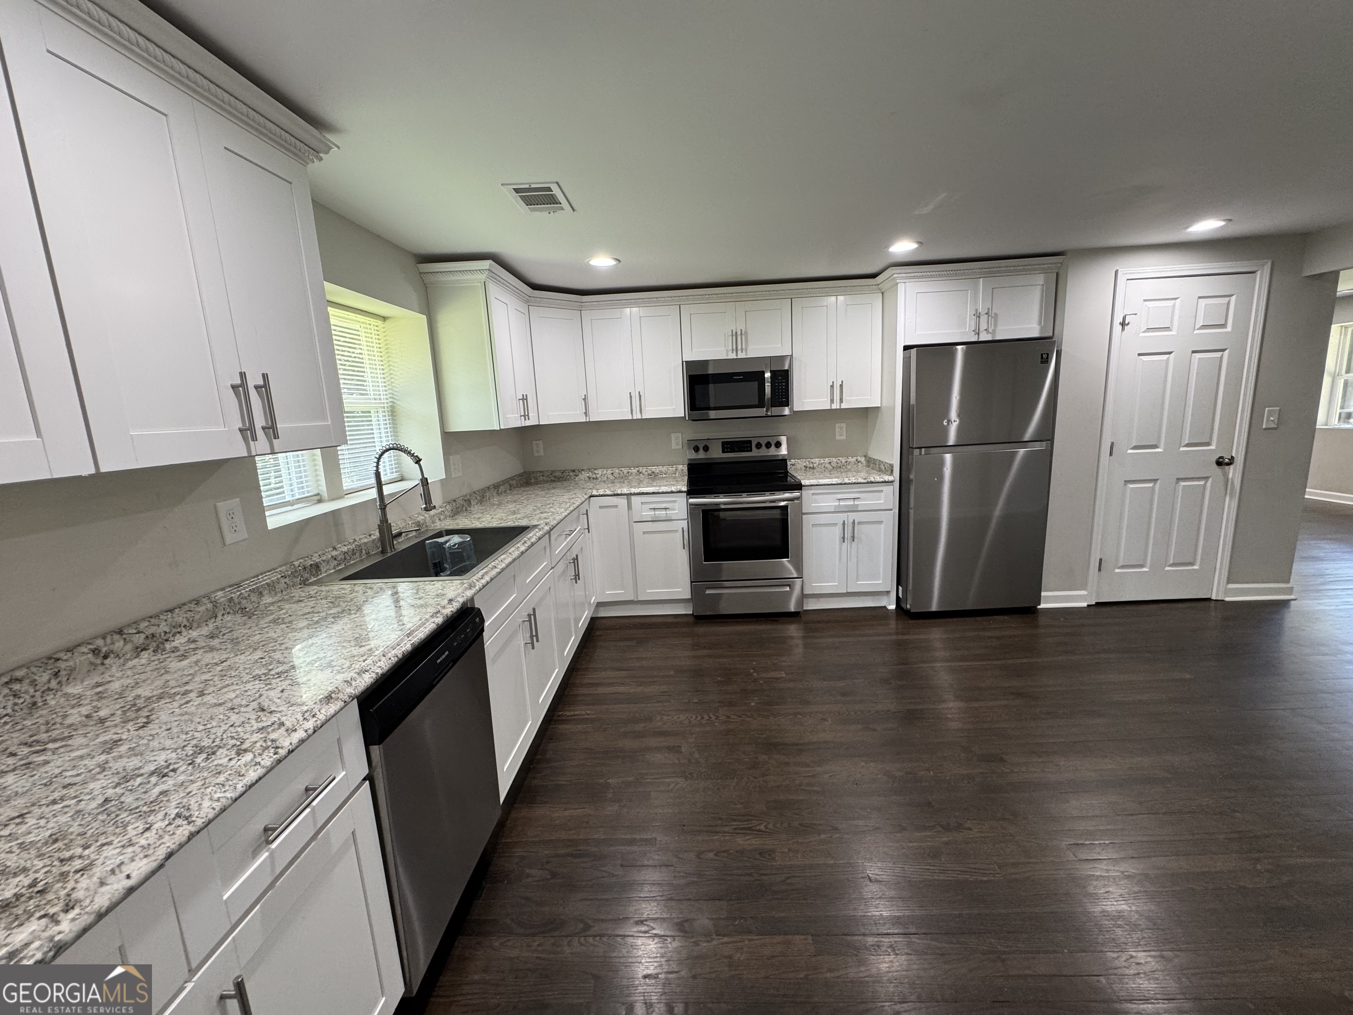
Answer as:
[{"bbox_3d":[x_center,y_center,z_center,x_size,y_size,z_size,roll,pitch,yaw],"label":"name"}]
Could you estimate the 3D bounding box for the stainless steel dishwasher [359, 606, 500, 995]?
[{"bbox_3d":[-0.919,0.768,1.541,0.620,0.825,0.598,-2,10,3],"label":"stainless steel dishwasher"}]

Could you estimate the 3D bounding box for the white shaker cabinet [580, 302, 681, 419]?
[{"bbox_3d":[-0.290,-1.028,3.993,0.688,0.760,0.325,-2,10,3],"label":"white shaker cabinet"}]

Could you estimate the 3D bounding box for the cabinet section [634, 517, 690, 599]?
[{"bbox_3d":[-0.095,0.365,3.772,0.369,0.561,0.020,-3,11,2],"label":"cabinet section"}]

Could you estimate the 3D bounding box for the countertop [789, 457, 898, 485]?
[{"bbox_3d":[1.148,-0.274,3.917,0.623,0.127,0.653,-3,11,2],"label":"countertop"}]

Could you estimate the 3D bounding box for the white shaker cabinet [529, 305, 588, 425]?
[{"bbox_3d":[-0.797,-0.957,3.736,0.390,0.754,0.022,-11,13,-39],"label":"white shaker cabinet"}]

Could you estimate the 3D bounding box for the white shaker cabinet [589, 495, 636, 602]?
[{"bbox_3d":[-0.422,0.236,4.053,0.274,0.746,0.600,-3,11,2],"label":"white shaker cabinet"}]

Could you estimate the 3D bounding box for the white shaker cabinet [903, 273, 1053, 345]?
[{"bbox_3d":[1.893,-1.285,3.707,0.920,0.372,0.610,-3,11,2],"label":"white shaker cabinet"}]

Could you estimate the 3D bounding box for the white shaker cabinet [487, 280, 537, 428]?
[{"bbox_3d":[-1.110,-0.856,3.260,0.320,0.760,0.715,-2,10,3],"label":"white shaker cabinet"}]

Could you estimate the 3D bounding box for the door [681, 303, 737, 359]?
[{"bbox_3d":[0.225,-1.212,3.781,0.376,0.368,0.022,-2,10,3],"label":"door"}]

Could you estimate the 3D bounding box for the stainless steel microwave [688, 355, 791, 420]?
[{"bbox_3d":[0.441,-0.862,3.975,0.749,0.405,0.363,-3,11,2],"label":"stainless steel microwave"}]

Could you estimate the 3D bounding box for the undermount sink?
[{"bbox_3d":[-0.959,0.282,2.283,0.545,0.220,0.835,-2,10,3],"label":"undermount sink"}]

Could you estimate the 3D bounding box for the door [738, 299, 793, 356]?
[{"bbox_3d":[0.606,-1.230,3.778,0.380,0.371,0.020,-3,11,2],"label":"door"}]

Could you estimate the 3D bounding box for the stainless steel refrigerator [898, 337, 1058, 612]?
[{"bbox_3d":[1.932,-0.213,3.834,0.830,1.735,0.765,-3,11,2],"label":"stainless steel refrigerator"}]

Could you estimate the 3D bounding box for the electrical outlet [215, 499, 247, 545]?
[{"bbox_3d":[-1.250,0.041,1.544,0.010,0.118,0.077,-3,11,2],"label":"electrical outlet"}]

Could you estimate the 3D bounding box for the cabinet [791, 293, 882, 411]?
[{"bbox_3d":[1.110,-1.084,3.918,0.600,0.760,0.325,-2,10,3],"label":"cabinet"}]

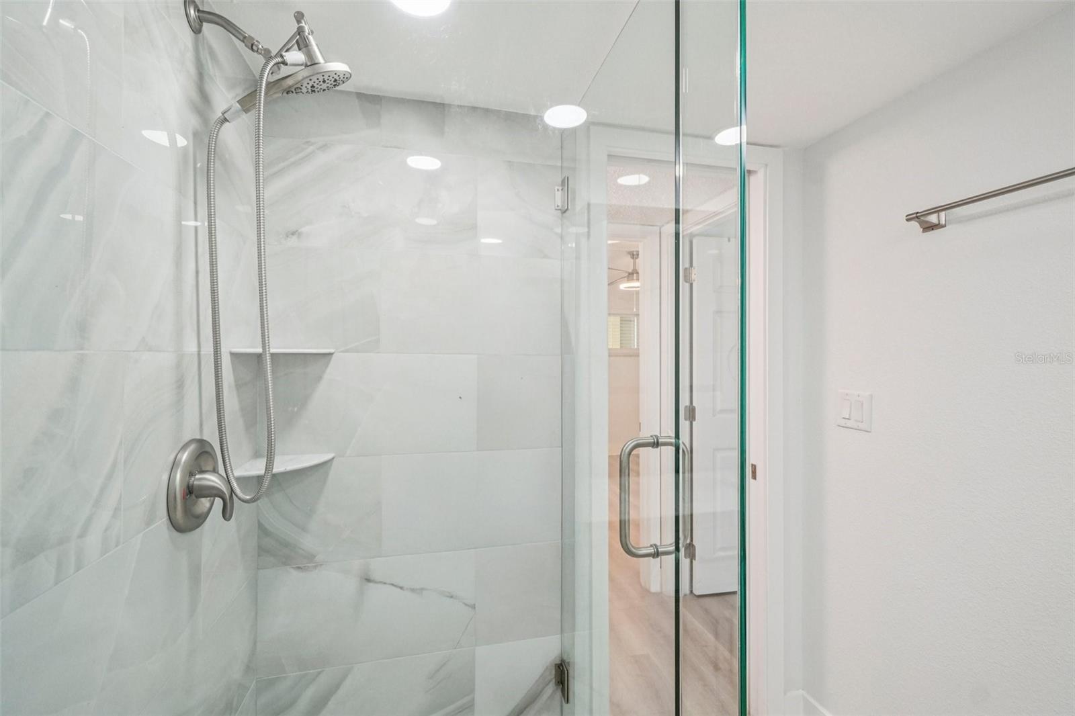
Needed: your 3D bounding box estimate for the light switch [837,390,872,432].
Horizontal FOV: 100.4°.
[{"bbox_3d":[1.005,0.168,1.424,0.008,0.115,0.116,0,0,-13],"label":"light switch"}]

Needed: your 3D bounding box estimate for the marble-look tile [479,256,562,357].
[{"bbox_3d":[-0.041,-0.165,1.442,0.310,0.305,0.012,0,0,-13],"label":"marble-look tile"}]

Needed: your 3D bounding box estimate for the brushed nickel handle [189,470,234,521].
[{"bbox_3d":[-0.663,0.285,0.924,0.066,0.100,0.044,0,0,-13],"label":"brushed nickel handle"}]

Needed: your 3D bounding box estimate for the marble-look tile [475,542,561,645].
[{"bbox_3d":[-0.044,0.756,1.447,0.310,0.305,0.012,0,0,-13],"label":"marble-look tile"}]

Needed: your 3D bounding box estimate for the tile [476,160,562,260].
[{"bbox_3d":[-0.039,-0.471,1.440,0.310,0.305,0.012,0,0,-13],"label":"tile"}]

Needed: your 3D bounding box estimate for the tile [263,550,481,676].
[{"bbox_3d":[-0.494,0.754,1.341,0.615,0.305,0.012,0,0,-13],"label":"tile"}]

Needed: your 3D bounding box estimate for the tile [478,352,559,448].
[{"bbox_3d":[-0.042,0.142,1.443,0.310,0.305,0.012,0,0,-13],"label":"tile"}]

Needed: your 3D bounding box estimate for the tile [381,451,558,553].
[{"bbox_3d":[-0.181,0.449,1.413,0.594,0.305,0.012,0,0,-13],"label":"tile"}]

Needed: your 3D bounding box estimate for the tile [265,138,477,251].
[{"bbox_3d":[-0.489,-0.473,1.334,0.615,0.305,0.012,0,0,-13],"label":"tile"}]

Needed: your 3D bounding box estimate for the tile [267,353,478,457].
[{"bbox_3d":[-0.492,0.141,1.337,0.615,0.305,0.012,0,0,-13],"label":"tile"}]

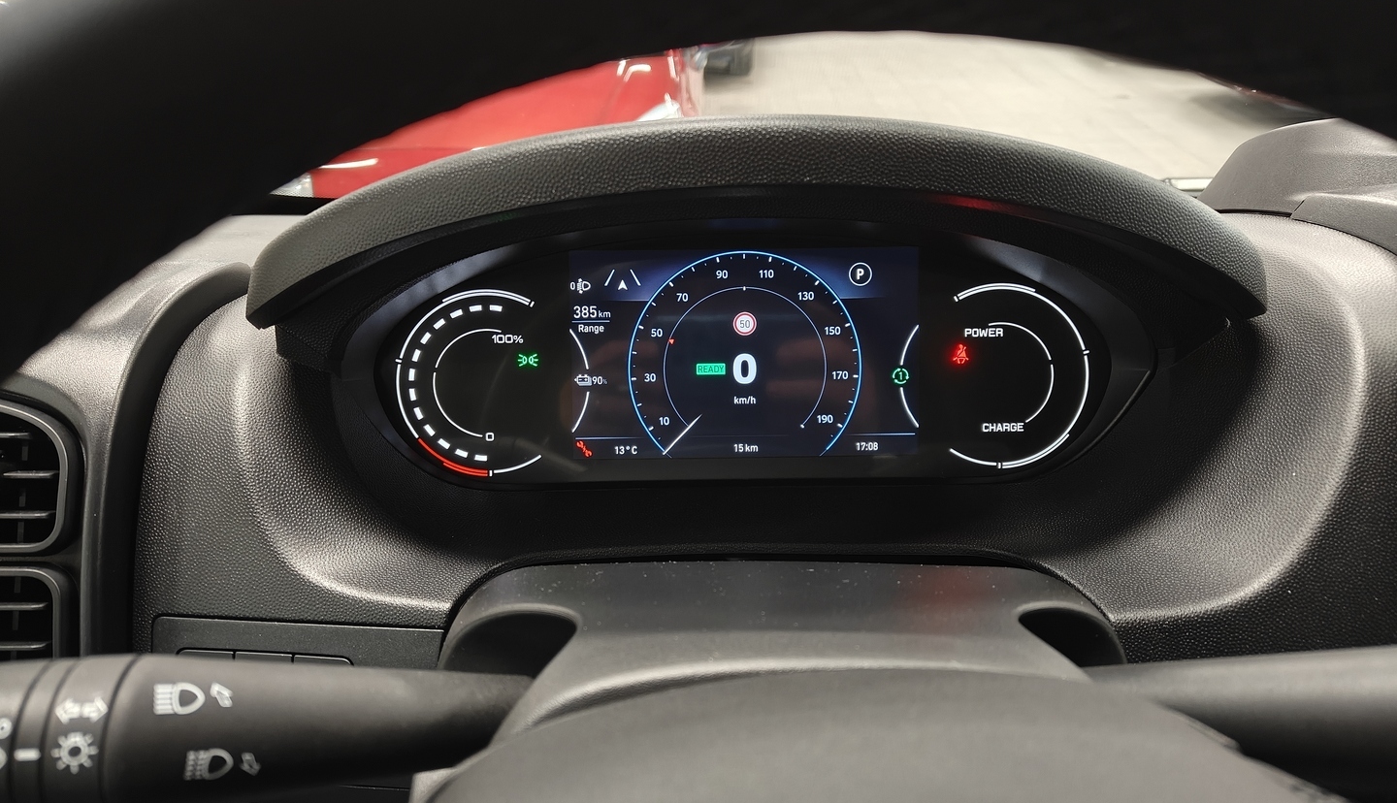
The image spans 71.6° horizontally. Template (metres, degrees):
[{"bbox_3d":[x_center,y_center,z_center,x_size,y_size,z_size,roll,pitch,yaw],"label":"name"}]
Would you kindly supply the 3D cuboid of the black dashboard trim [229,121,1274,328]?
[{"bbox_3d":[0.022,-0.079,0.400,0.415,0.090,0.105,-1,26,0],"label":"black dashboard trim"}]

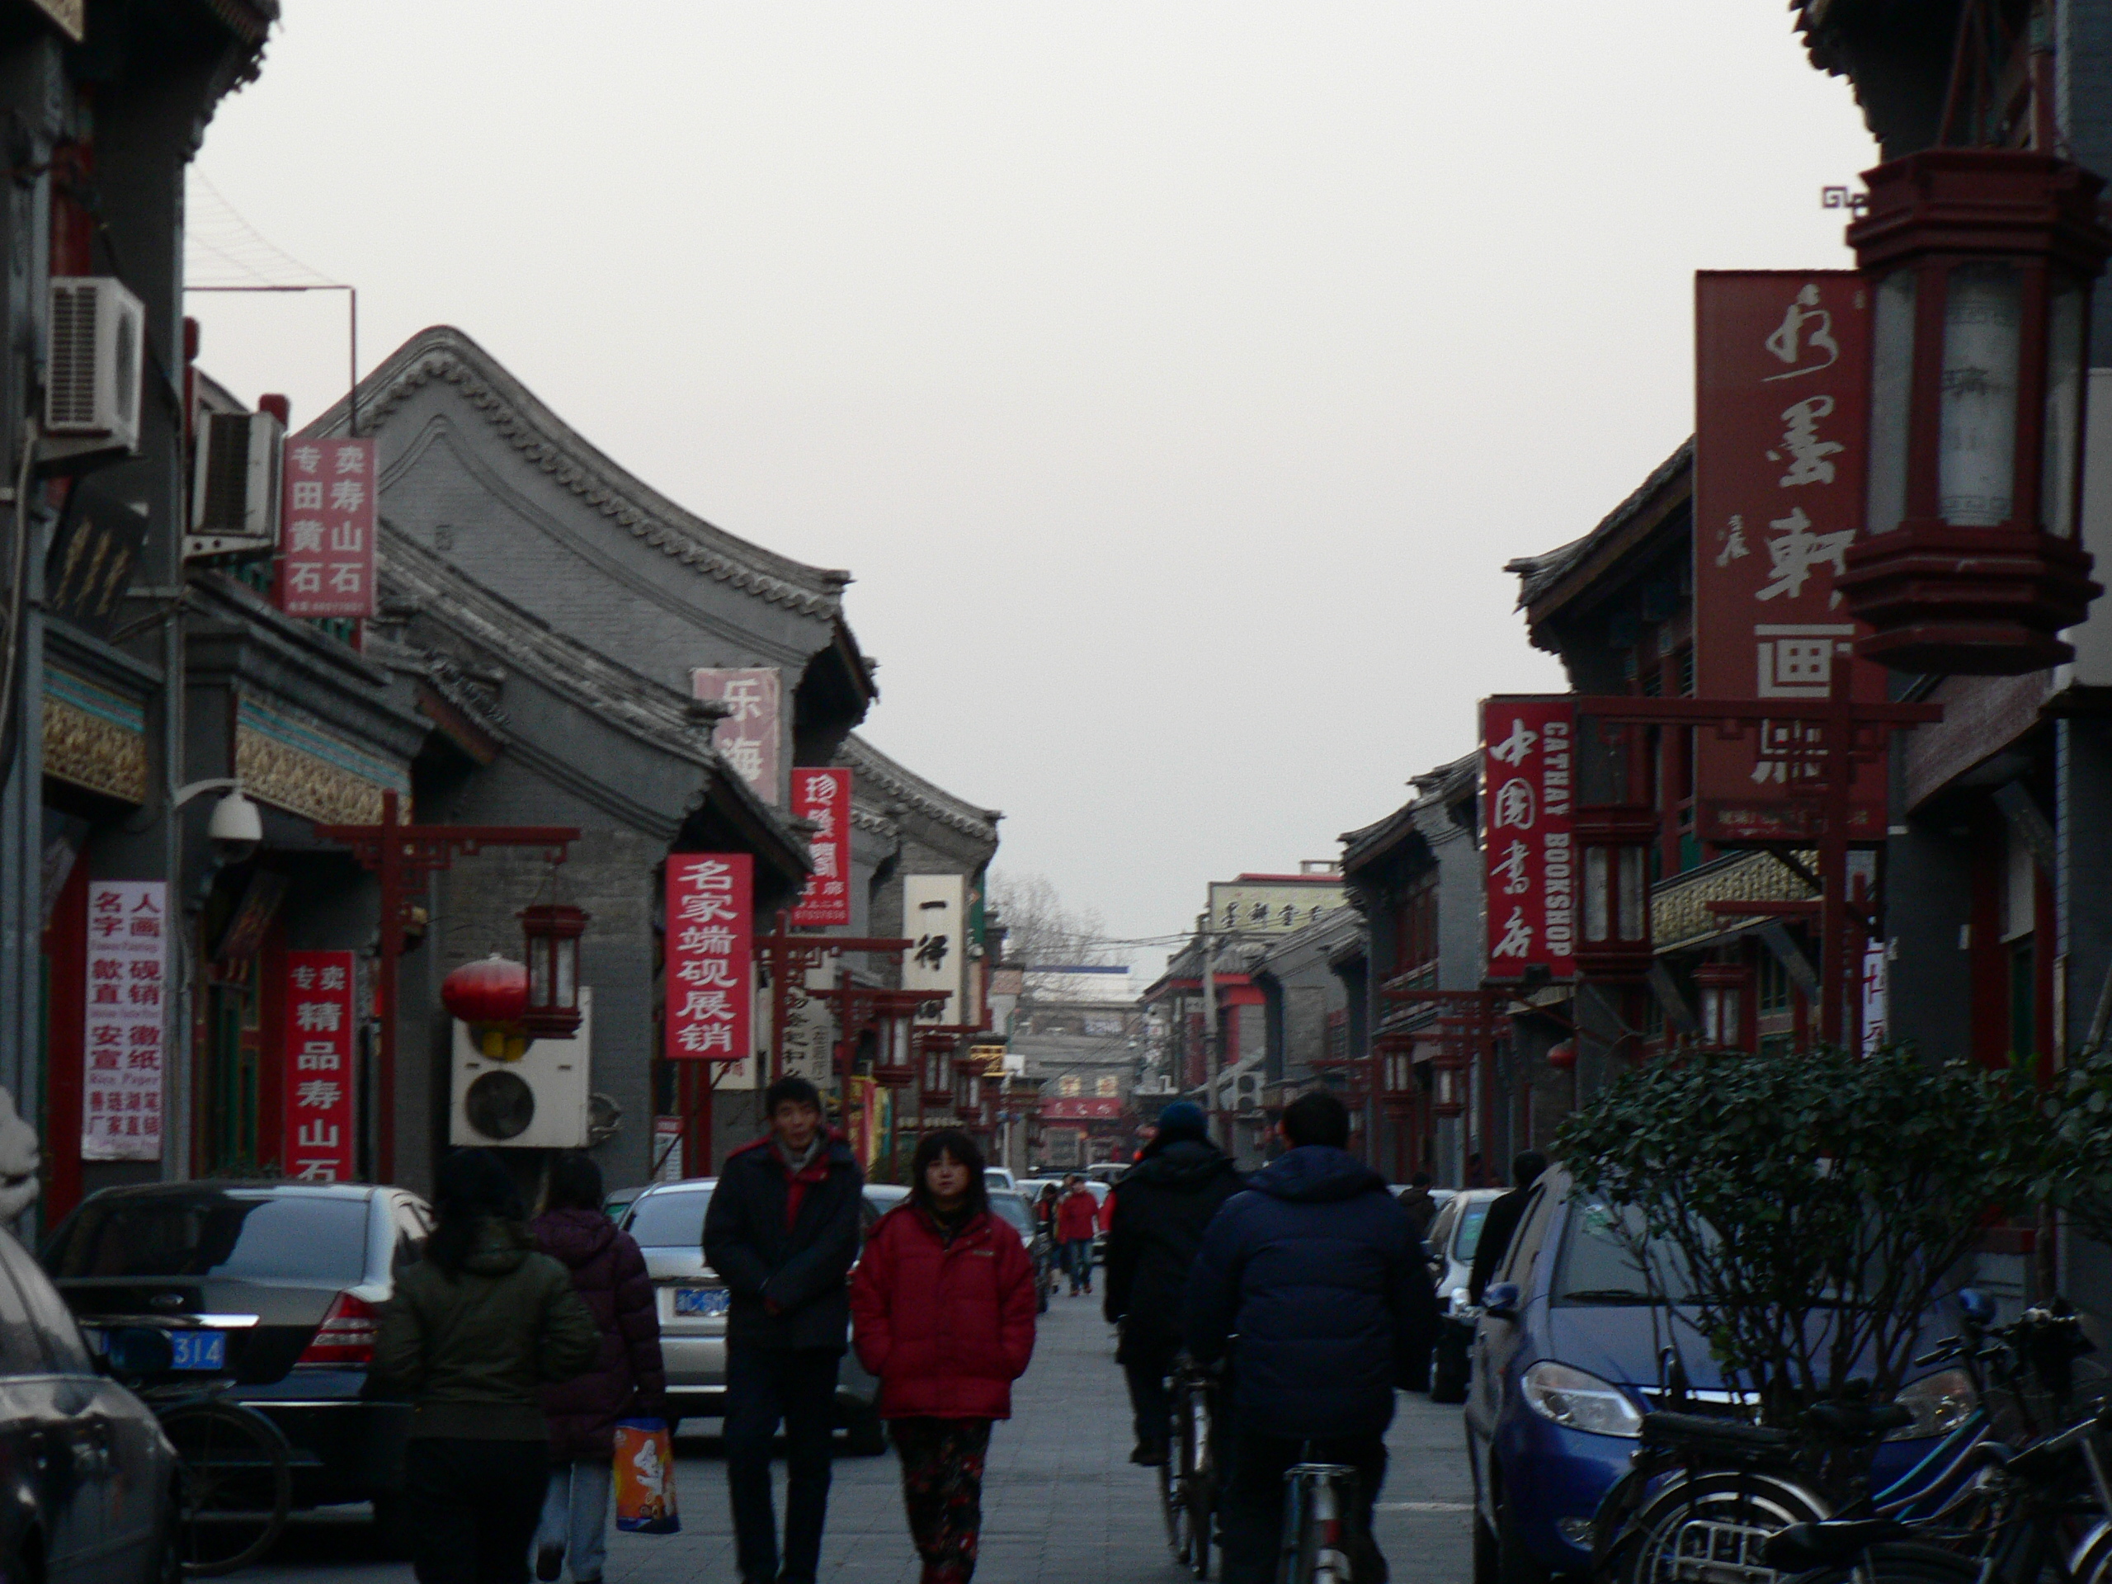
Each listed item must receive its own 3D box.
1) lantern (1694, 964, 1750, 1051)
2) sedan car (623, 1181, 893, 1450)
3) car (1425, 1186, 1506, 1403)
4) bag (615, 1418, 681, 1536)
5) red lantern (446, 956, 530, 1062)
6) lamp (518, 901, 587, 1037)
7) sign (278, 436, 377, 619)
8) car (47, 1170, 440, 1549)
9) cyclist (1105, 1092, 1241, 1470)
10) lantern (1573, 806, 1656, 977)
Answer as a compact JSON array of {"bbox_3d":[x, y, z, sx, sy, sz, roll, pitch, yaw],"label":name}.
[{"bbox_3d":[4.952,1.638,54.000,0.390,0.770,0.410,0,-3,0],"label":"lantern"},{"bbox_3d":[-1.740,2.906,40.600,1.760,1.490,4.500,0,-3,1],"label":"sedan car"},{"bbox_3d":[3.330,3.399,50.000,1.740,1.520,4.250,0,-3,0],"label":"car"},{"bbox_3d":[-1.446,2.418,25.700,0.260,0.410,0.120,0,-3,9],"label":"bag"},{"bbox_3d":[-3.632,1.394,47.000,0.670,0.680,0.670,0,-3,0],"label":"red lantern"},{"bbox_3d":[-3.223,1.157,46.500,0.450,0.850,0.480,0,-3,0],"label":"lamp"},{"bbox_3d":[-4.405,-1.605,44.000,0.590,1.090,0.070,0,-3,0],"label":"sign"},{"bbox_3d":[-3.150,2.235,28.300,1.810,1.440,4.730,0,-3,1],"label":"car"},{"bbox_3d":[0.455,1.845,26.500,0.560,1.470,0.900,1,-3,-2],"label":"cyclist"},{"bbox_3d":[2.539,0.454,33.000,0.390,0.780,0.410,0,-3,0],"label":"lantern"}]

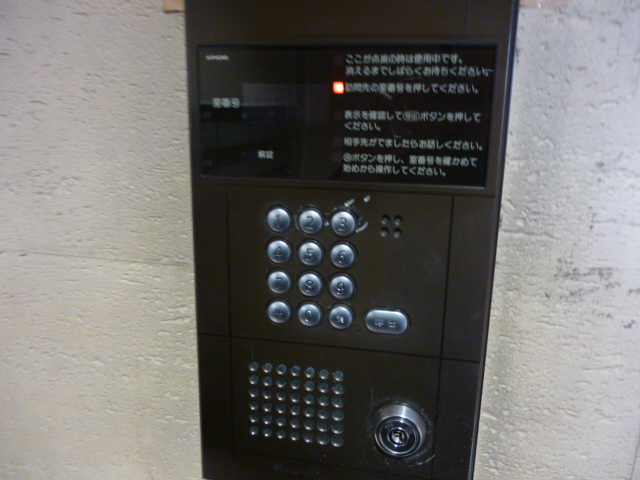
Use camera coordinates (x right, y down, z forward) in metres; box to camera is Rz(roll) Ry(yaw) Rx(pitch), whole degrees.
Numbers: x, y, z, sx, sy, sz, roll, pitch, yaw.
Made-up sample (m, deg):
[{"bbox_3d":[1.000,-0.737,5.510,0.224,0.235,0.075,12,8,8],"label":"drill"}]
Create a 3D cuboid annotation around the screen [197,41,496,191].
[{"bbox_3d":[0.012,-0.078,0.327,0.183,0.083,0.012,3,13,10],"label":"screen"}]

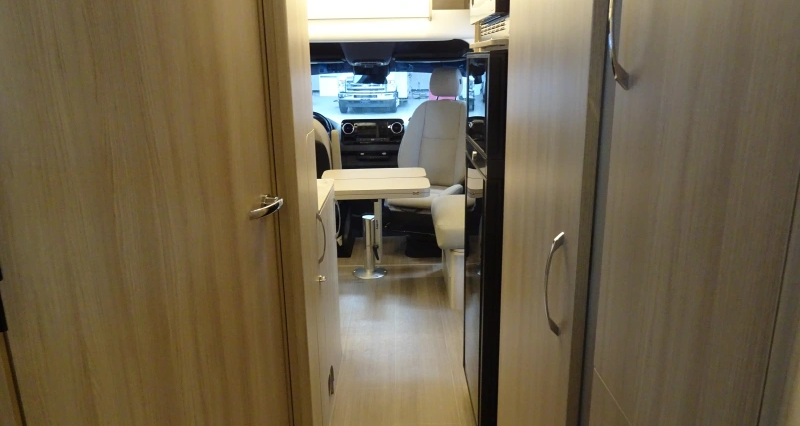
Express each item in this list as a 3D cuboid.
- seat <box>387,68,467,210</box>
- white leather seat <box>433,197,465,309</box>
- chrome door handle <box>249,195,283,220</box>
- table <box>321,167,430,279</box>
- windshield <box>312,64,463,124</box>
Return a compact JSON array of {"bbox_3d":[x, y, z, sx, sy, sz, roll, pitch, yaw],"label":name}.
[{"bbox_3d":[0.249,-0.586,4.008,0.560,0.950,0.720,6,17,24],"label":"seat"},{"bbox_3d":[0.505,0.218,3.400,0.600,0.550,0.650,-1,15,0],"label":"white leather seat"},{"bbox_3d":[-0.349,-0.014,1.465,0.060,0.040,0.140,5,16,22],"label":"chrome door handle"},{"bbox_3d":[-0.156,0.133,3.486,0.660,0.690,0.630,-1,15,0],"label":"table"},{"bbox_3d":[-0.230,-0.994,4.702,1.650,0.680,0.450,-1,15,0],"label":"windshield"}]

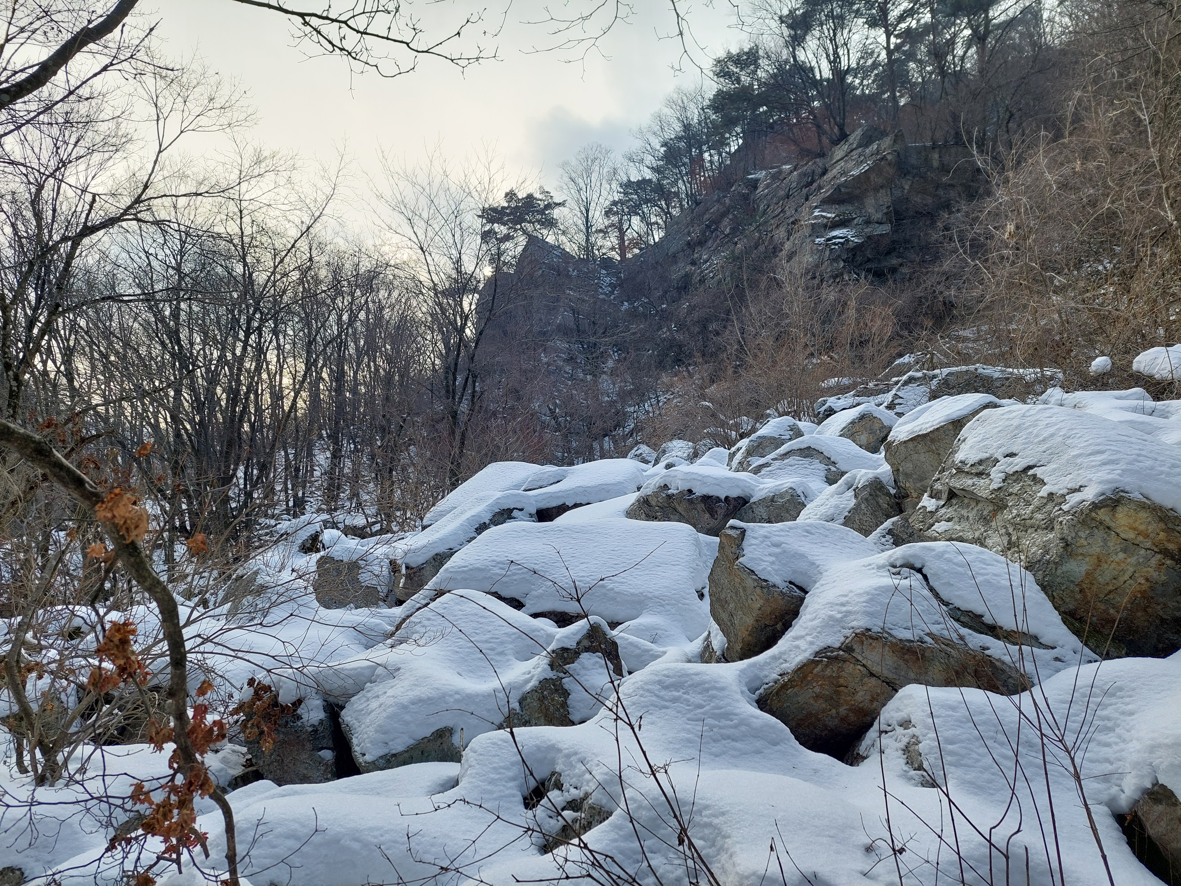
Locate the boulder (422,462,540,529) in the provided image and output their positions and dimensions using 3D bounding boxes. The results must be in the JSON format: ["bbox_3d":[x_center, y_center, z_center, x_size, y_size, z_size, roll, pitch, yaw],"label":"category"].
[{"bbox_3d":[-1.567,0.766,12.800,1.646,0.975,1.600,0,-3,0],"label":"boulder"}]

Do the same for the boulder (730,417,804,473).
[{"bbox_3d":[3.070,0.044,15.000,1.131,0.947,1.200,0,-3,0],"label":"boulder"}]

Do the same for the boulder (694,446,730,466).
[{"bbox_3d":[2.562,0.298,17.998,0.673,0.478,0.750,0,-3,0],"label":"boulder"}]

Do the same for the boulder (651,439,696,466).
[{"bbox_3d":[1.972,0.276,20.498,0.952,0.718,1.000,0,-3,0],"label":"boulder"}]

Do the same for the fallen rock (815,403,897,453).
[{"bbox_3d":[4.626,-0.250,15.000,1.104,0.824,1.200,0,-3,0],"label":"fallen rock"}]

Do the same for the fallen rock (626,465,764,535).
[{"bbox_3d":[1.243,0.763,10.697,1.591,0.973,1.400,0,-3,0],"label":"fallen rock"}]

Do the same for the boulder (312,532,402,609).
[{"bbox_3d":[-2.802,1.514,10.300,0.828,0.849,1.000,0,-3,0],"label":"boulder"}]

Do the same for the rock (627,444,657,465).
[{"bbox_3d":[1.302,0.330,21.998,0.764,0.617,0.750,0,-3,0],"label":"rock"}]

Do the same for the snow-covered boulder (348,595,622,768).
[{"bbox_3d":[-0.638,1.522,5.700,1.699,0.899,1.400,0,-3,0],"label":"snow-covered boulder"}]

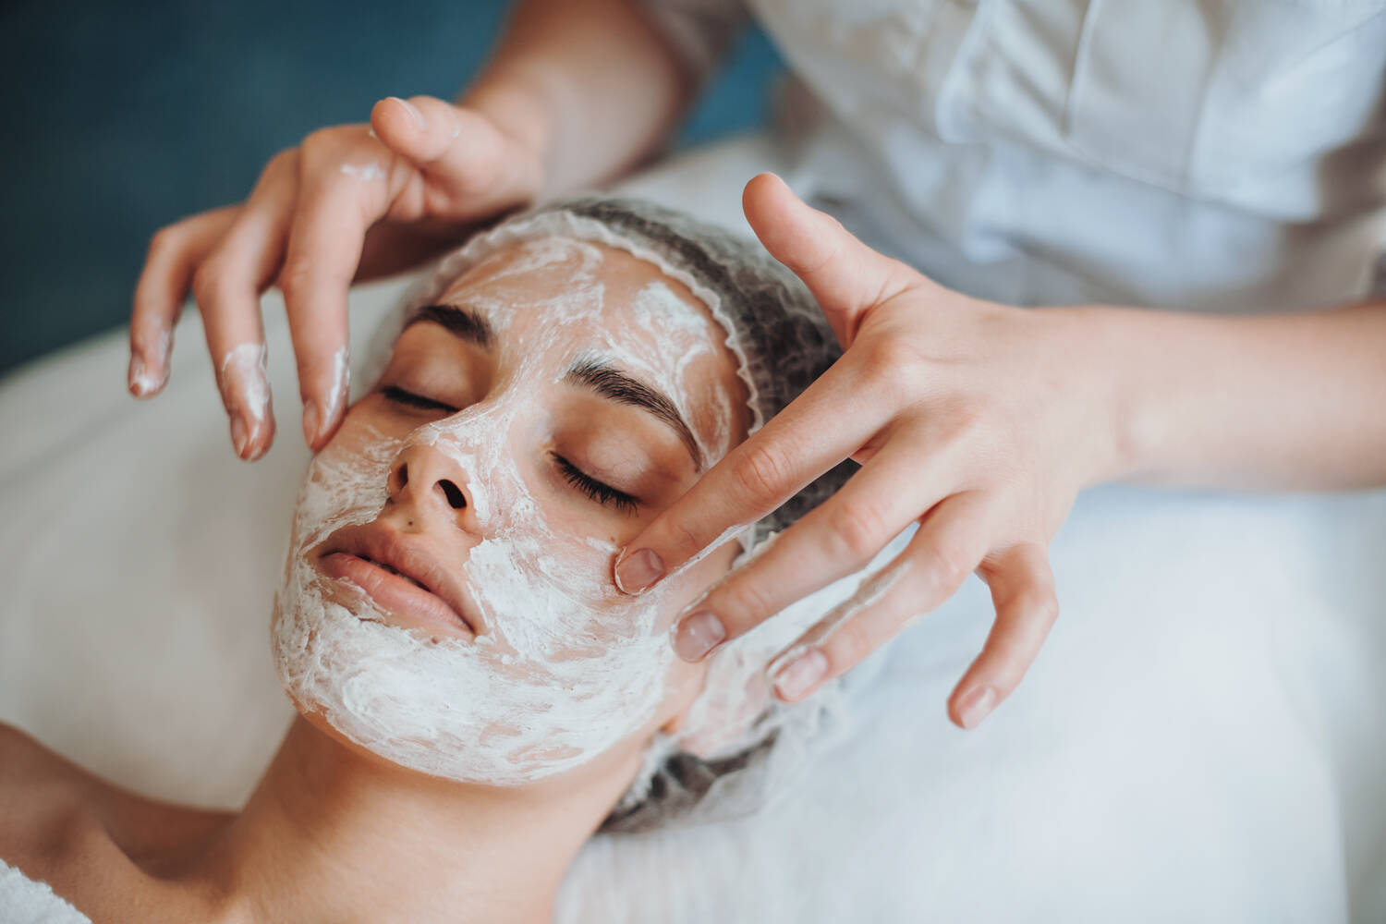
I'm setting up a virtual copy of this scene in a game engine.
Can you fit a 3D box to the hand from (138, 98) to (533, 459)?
[{"bbox_3d":[-0.106,-0.070,0.599,0.165,0.092,0.090,-37,54,-13],"label":"hand"}]

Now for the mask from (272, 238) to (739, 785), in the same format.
[{"bbox_3d":[-0.060,0.012,0.570,0.135,0.095,0.180,21,64,16],"label":"mask"}]

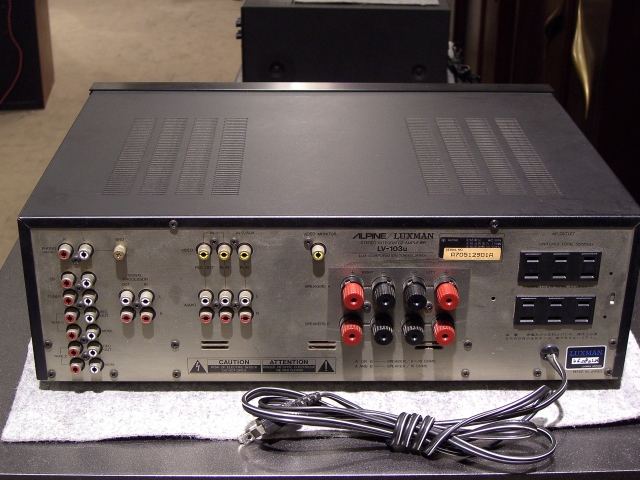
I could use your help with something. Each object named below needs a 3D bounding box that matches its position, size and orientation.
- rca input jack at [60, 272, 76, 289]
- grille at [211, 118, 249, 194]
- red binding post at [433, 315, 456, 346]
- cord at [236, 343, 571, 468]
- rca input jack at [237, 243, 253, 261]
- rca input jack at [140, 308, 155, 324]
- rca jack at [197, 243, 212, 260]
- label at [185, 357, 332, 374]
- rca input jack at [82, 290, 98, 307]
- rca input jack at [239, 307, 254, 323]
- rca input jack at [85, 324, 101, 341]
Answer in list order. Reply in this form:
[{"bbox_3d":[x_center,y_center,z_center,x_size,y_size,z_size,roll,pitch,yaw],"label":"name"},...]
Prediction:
[{"bbox_3d":[-0.176,0.029,0.735,0.009,0.009,0.009,0,25,-2],"label":"rca input jack"},{"bbox_3d":[-0.070,-0.068,0.838,0.020,0.002,0.170,0,25,-1],"label":"grille"},{"bbox_3d":[0.089,0.065,0.754,0.016,0.016,0.022,0,25,-1],"label":"red binding post"},{"bbox_3d":[0.059,0.117,0.746,0.232,0.044,0.082,0,25,-1],"label":"cord"},{"bbox_3d":[-0.052,0.009,0.738,0.010,0.010,0.009,0,25,-2],"label":"rca input jack"},{"bbox_3d":[-0.123,0.054,0.749,0.009,0.009,0.009,0,25,-2],"label":"rca input jack"},{"bbox_3d":[-0.081,0.009,0.732,0.010,0.010,0.009,0,25,-1],"label":"rca jack"},{"bbox_3d":[-0.042,0.093,0.777,0.109,0.013,0.001,0,25,-1],"label":"label"},{"bbox_3d":[-0.162,0.041,0.742,0.009,0.009,0.009,0,25,-2],"label":"rca input jack"},{"bbox_3d":[-0.053,0.054,0.759,0.010,0.010,0.009,0,25,-2],"label":"rca input jack"},{"bbox_3d":[-0.164,0.067,0.761,0.010,0.010,0.009,0,25,-2],"label":"rca input jack"}]

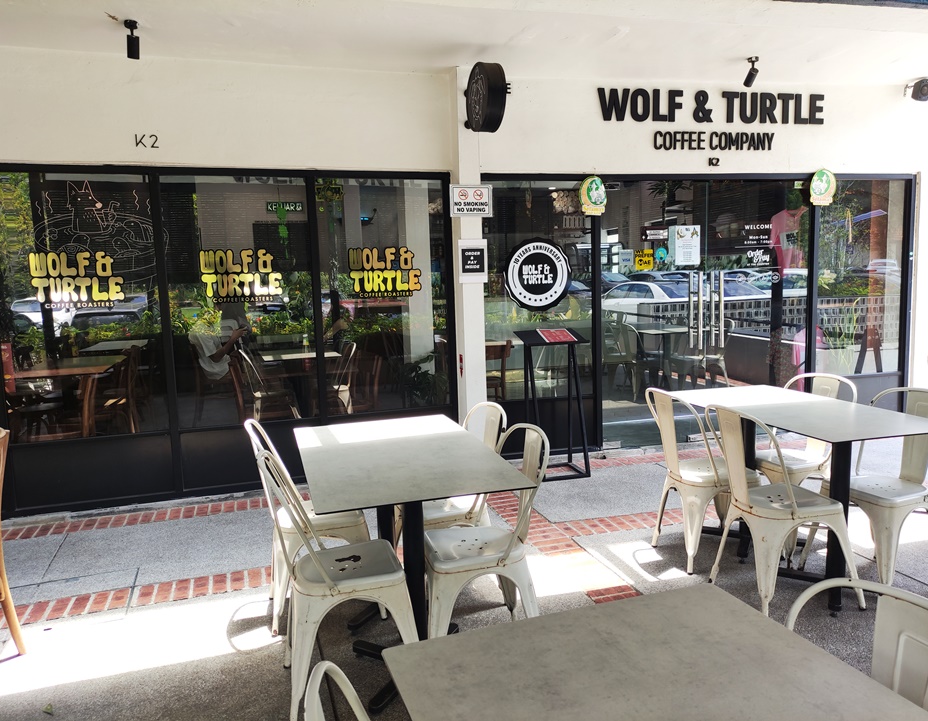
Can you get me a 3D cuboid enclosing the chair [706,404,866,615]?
[{"bbox_3d":[1.330,0.595,2.936,0.500,0.840,0.440,-4,7,-14],"label":"chair"}]

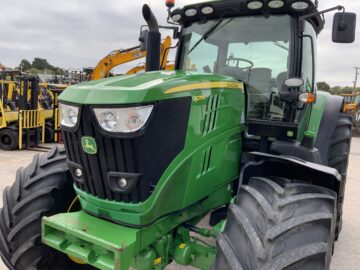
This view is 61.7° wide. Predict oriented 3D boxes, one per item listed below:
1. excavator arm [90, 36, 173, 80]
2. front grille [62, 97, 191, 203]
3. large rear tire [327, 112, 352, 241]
[{"bbox_3d":[-2.428,-3.101,14.500,4.300,3.200,0.800,3,6,0],"label":"excavator arm"},{"bbox_3d":[-0.435,0.069,1.840,0.820,0.660,0.460,6,7,29],"label":"front grille"},{"bbox_3d":[2.050,0.555,4.440,0.680,1.860,1.860,6,7,29],"label":"large rear tire"}]

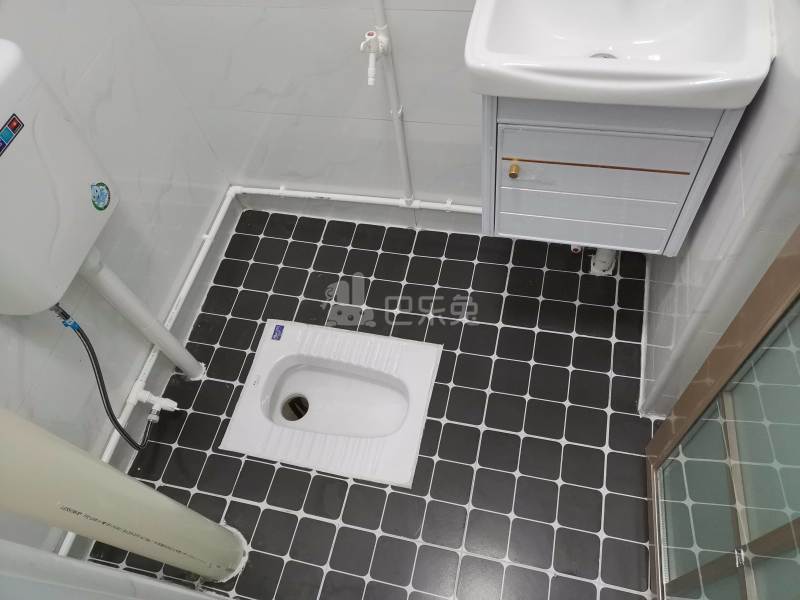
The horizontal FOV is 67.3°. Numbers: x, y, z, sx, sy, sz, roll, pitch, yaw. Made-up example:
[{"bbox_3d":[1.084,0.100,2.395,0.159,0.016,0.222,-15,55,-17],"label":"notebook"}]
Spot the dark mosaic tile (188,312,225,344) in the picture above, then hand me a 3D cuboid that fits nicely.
[{"bbox_3d":[-0.576,0.091,1.802,0.090,0.010,0.095,8,61,14],"label":"dark mosaic tile"}]

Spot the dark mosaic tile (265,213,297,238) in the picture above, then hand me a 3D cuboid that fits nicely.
[{"bbox_3d":[-0.389,-0.240,1.967,0.097,0.009,0.097,8,61,13],"label":"dark mosaic tile"}]

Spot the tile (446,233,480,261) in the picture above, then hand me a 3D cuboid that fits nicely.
[{"bbox_3d":[0.194,-0.159,1.836,0.097,0.010,0.097,7,60,14],"label":"tile"}]

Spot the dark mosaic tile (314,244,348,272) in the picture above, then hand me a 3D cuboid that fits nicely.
[{"bbox_3d":[-0.213,-0.126,1.875,0.096,0.008,0.096,8,61,14],"label":"dark mosaic tile"}]

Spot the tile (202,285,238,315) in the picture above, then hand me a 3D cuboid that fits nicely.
[{"bbox_3d":[-0.553,0.002,1.852,0.096,0.008,0.096,7,61,14],"label":"tile"}]

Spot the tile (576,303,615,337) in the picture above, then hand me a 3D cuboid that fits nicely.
[{"bbox_3d":[0.533,0.062,1.638,0.096,0.009,0.096,8,60,14],"label":"tile"}]

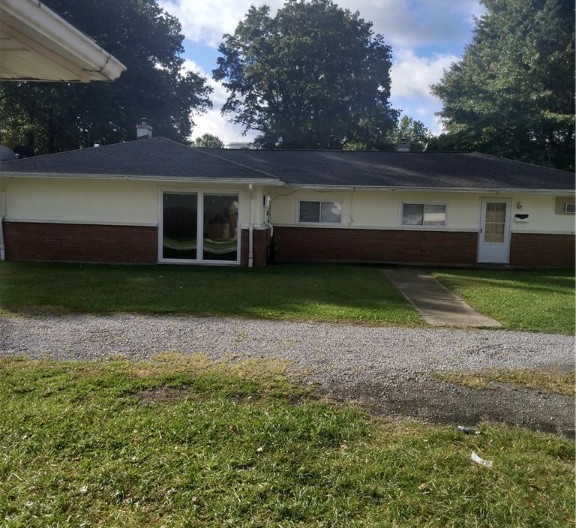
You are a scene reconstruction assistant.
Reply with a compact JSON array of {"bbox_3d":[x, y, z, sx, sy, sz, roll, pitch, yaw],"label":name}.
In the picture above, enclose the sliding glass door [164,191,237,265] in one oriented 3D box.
[{"bbox_3d":[-2.380,-0.966,12.032,2.200,2.030,0.120,2,6,3],"label":"sliding glass door"}]

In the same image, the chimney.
[{"bbox_3d":[-5.168,-4.815,16.048,0.450,0.880,0.450,2,6,3],"label":"chimney"}]

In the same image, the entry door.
[{"bbox_3d":[6.596,-1.040,14.140,0.970,2.070,0.100,2,6,3],"label":"entry door"}]

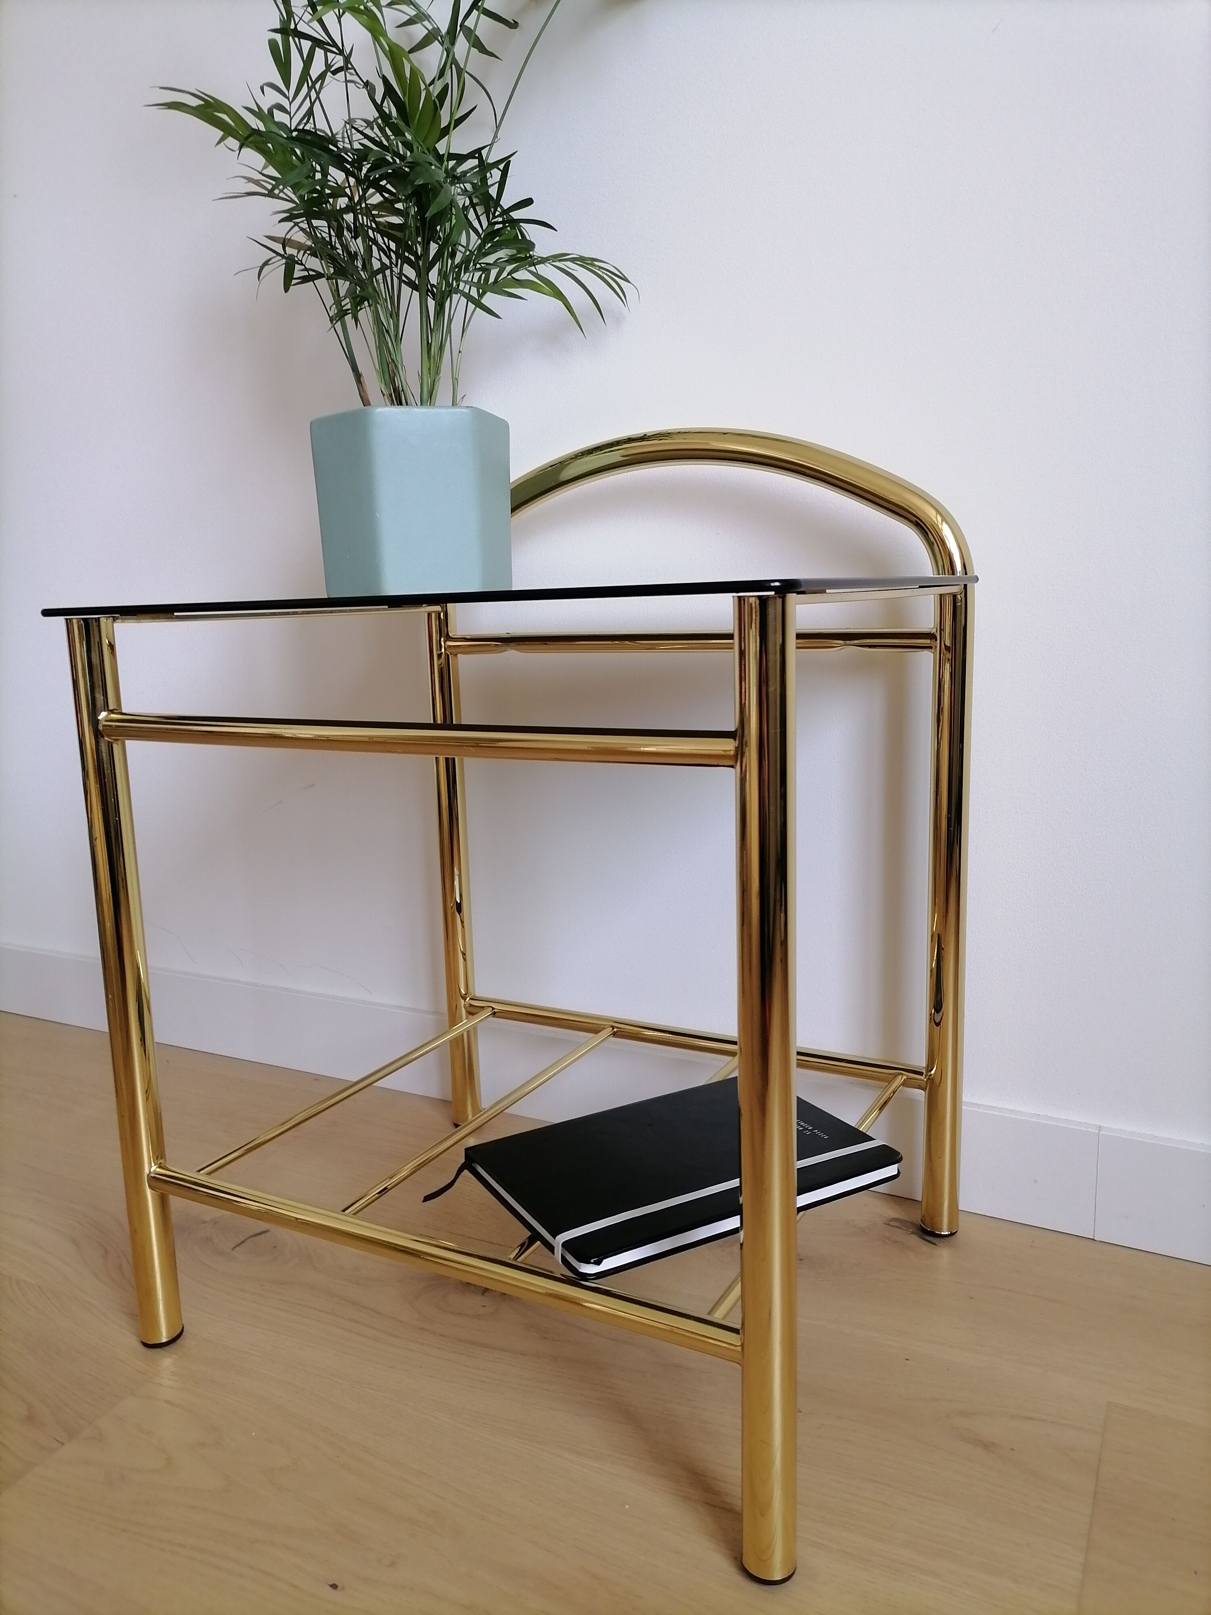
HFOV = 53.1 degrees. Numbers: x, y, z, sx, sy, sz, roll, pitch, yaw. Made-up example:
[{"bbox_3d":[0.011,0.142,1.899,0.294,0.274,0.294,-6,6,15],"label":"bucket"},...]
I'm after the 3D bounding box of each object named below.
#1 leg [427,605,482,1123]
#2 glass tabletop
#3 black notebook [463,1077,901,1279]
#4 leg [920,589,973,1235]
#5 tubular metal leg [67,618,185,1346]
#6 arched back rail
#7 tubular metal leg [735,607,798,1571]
[{"bbox_3d":[-0.125,0.055,1.011,0.025,0.446,0.025,-2,10,0],"label":"leg"},{"bbox_3d":[-0.042,-0.124,0.715,0.446,0.006,0.329,4,11,28],"label":"glass tabletop"},{"bbox_3d":[0.045,0.207,0.710,0.212,0.012,0.148,-7,11,-29],"label":"black notebook"},{"bbox_3d":[0.231,0.079,0.819,0.025,0.446,0.025,4,11,28],"label":"leg"},{"bbox_3d":[-0.285,0.111,0.722,0.025,0.446,0.025,4,11,28],"label":"tubular metal leg"},{"bbox_3d":[0.045,-0.210,0.866,0.430,0.112,0.025,4,11,28],"label":"arched back rail"},{"bbox_3d":[0.071,0.135,0.529,0.025,0.446,0.025,-2,10,0],"label":"tubular metal leg"}]

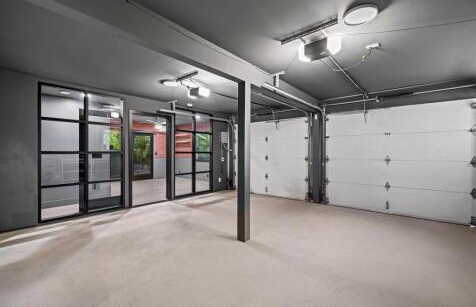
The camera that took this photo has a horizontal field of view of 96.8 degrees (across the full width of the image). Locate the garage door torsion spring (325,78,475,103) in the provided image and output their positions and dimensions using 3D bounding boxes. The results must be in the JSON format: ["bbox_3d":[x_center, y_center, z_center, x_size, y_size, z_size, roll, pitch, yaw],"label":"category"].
[{"bbox_3d":[2.942,-1.188,4.221,2.450,0.140,0.100,0,1,40],"label":"garage door torsion spring"}]

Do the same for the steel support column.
[{"bbox_3d":[0.089,0.121,3.015,0.123,2.218,0.125,0,1,40],"label":"steel support column"}]

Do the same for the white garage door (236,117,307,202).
[{"bbox_3d":[0.848,0.143,6.106,2.400,2.144,0.070,0,1,40],"label":"white garage door"}]

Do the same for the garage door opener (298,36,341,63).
[{"bbox_3d":[0.905,-1.148,2.339,0.400,0.145,0.225,0,1,40],"label":"garage door opener"}]

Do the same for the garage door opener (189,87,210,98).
[{"bbox_3d":[-0.670,-1.055,3.706,0.370,0.140,0.225,0,1,40],"label":"garage door opener"}]

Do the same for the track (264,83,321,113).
[{"bbox_3d":[1.187,-0.997,4.041,0.080,0.100,2.480,0,1,40],"label":"track"}]

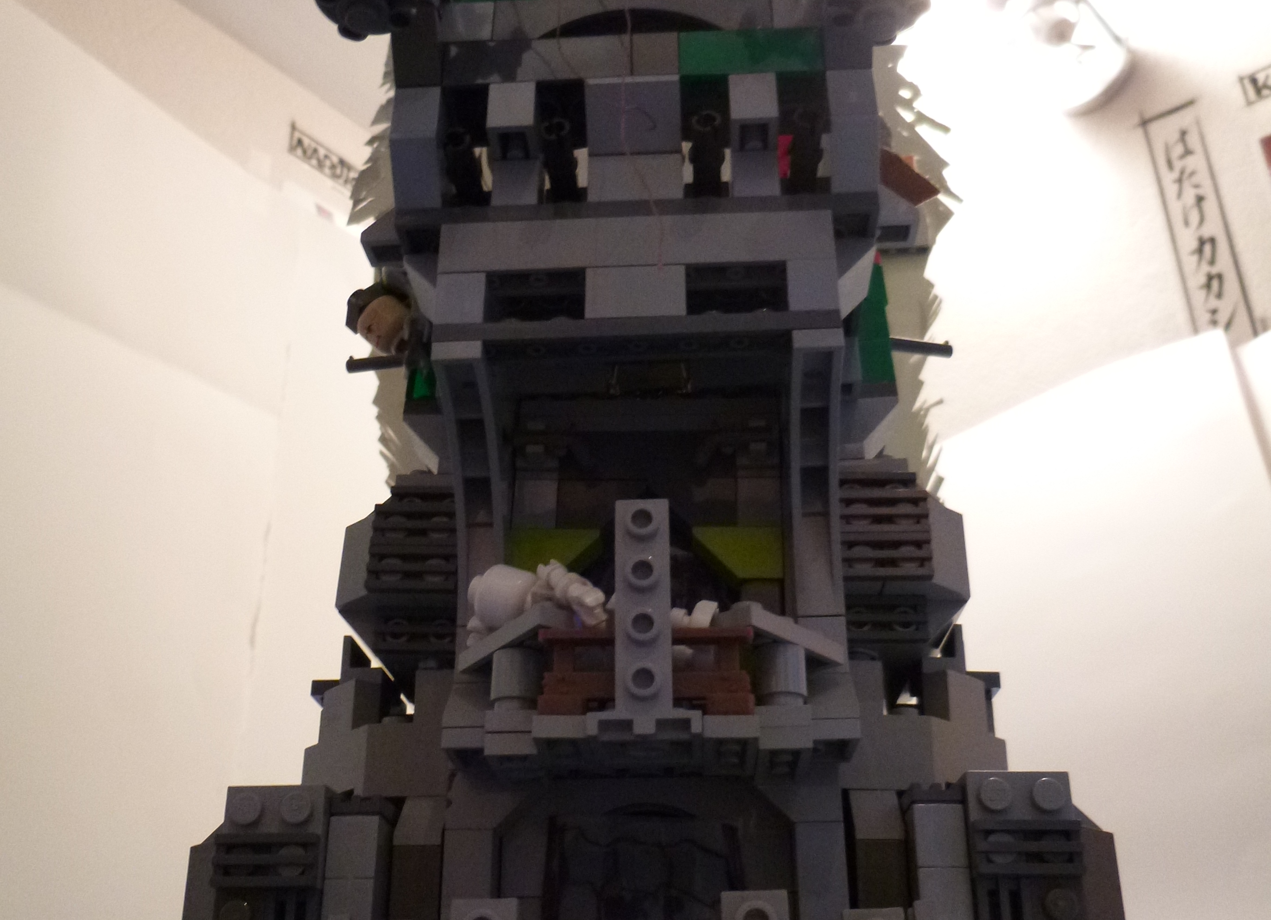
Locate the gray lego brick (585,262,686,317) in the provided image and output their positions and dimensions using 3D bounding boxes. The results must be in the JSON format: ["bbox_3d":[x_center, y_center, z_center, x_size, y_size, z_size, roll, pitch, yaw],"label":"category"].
[{"bbox_3d":[0.001,-0.025,0.198,0.016,0.010,0.008,-2,-25,2],"label":"gray lego brick"}]

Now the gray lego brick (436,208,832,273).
[{"bbox_3d":[0.000,-0.034,0.202,0.064,0.010,0.008,-2,-25,2],"label":"gray lego brick"}]

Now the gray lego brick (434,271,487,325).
[{"bbox_3d":[-0.028,-0.024,0.199,0.008,0.010,0.008,-2,-25,2],"label":"gray lego brick"}]

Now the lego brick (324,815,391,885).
[{"bbox_3d":[-0.045,0.064,0.201,0.008,0.010,0.008,-2,-25,2],"label":"lego brick"}]

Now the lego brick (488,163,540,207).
[{"bbox_3d":[-0.020,-0.045,0.209,0.008,0.010,0.008,-2,-25,2],"label":"lego brick"}]

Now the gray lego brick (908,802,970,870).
[{"bbox_3d":[0.047,0.060,0.193,0.008,0.010,0.008,-2,-25,2],"label":"gray lego brick"}]

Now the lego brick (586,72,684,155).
[{"bbox_3d":[0.000,-0.056,0.207,0.016,0.010,0.014,-2,-25,2],"label":"lego brick"}]

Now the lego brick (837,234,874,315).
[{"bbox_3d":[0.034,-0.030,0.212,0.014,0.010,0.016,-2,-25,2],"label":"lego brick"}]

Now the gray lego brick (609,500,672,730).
[{"bbox_3d":[0.001,0.021,0.178,0.008,0.033,0.005,-2,-25,2],"label":"gray lego brick"}]

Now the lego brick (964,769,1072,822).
[{"bbox_3d":[0.061,0.055,0.197,0.016,0.009,0.011,-2,-25,2],"label":"lego brick"}]

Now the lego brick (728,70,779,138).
[{"bbox_3d":[0.020,-0.058,0.204,0.008,0.010,0.008,-2,-25,2],"label":"lego brick"}]

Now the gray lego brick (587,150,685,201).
[{"bbox_3d":[0.000,-0.046,0.209,0.016,0.010,0.008,-2,-25,2],"label":"gray lego brick"}]

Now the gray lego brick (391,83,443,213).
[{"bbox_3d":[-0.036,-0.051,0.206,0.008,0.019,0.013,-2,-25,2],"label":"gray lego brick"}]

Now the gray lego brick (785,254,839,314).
[{"bbox_3d":[0.028,-0.026,0.197,0.008,0.010,0.008,-2,-25,2],"label":"gray lego brick"}]

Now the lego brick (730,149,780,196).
[{"bbox_3d":[0.020,-0.046,0.208,0.008,0.010,0.008,-2,-25,2],"label":"lego brick"}]

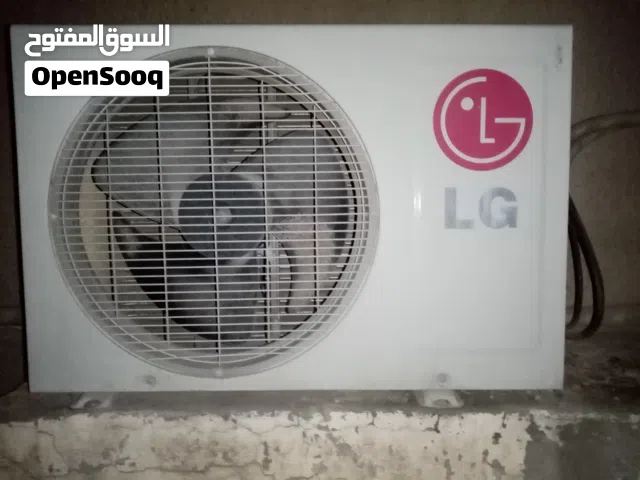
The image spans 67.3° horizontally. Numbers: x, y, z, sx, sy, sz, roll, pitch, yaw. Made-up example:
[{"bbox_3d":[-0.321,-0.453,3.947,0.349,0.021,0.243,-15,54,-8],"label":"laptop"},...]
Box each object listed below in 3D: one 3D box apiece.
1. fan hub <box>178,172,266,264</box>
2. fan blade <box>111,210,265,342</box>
[{"bbox_3d":[-0.147,-0.039,0.752,0.131,0.131,0.067,0,4,0],"label":"fan hub"},{"bbox_3d":[-0.188,0.052,0.699,0.218,0.189,0.065,0,4,0],"label":"fan blade"}]

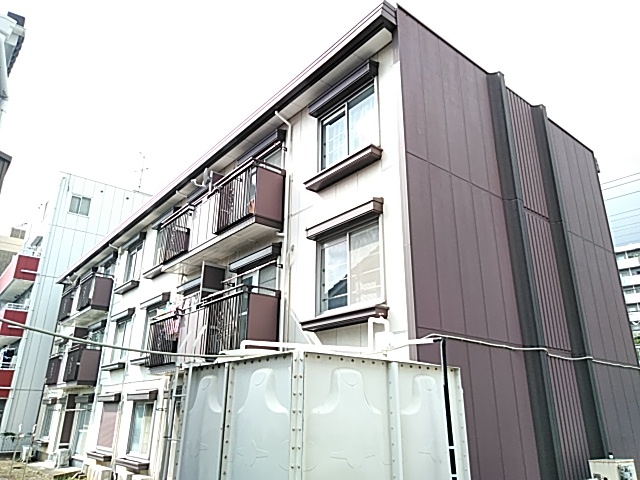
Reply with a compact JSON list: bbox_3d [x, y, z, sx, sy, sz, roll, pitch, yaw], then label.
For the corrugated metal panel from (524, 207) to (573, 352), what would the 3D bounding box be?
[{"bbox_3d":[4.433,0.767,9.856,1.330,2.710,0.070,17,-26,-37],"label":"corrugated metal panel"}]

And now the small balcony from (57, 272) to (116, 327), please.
[{"bbox_3d":[-9.287,2.465,19.694,0.700,1.330,4.260,17,-26,-37],"label":"small balcony"}]

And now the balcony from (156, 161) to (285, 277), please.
[{"bbox_3d":[-2.522,-0.326,11.929,0.800,1.430,4.700,17,-26,-37],"label":"balcony"}]

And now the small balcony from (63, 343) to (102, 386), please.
[{"bbox_3d":[-8.481,4.560,17.840,0.700,1.260,1.660,17,-26,-37],"label":"small balcony"}]

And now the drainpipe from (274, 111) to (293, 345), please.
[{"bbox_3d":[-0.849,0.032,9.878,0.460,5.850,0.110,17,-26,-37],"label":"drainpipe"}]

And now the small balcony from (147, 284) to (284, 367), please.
[{"bbox_3d":[-2.560,2.130,11.030,0.800,1.300,4.750,17,-26,-37],"label":"small balcony"}]

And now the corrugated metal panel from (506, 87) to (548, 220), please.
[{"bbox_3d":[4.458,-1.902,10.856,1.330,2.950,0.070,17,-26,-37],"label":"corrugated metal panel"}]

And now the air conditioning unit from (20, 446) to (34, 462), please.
[{"bbox_3d":[-12.274,8.992,20.988,0.300,0.600,0.780,17,-26,-37],"label":"air conditioning unit"}]

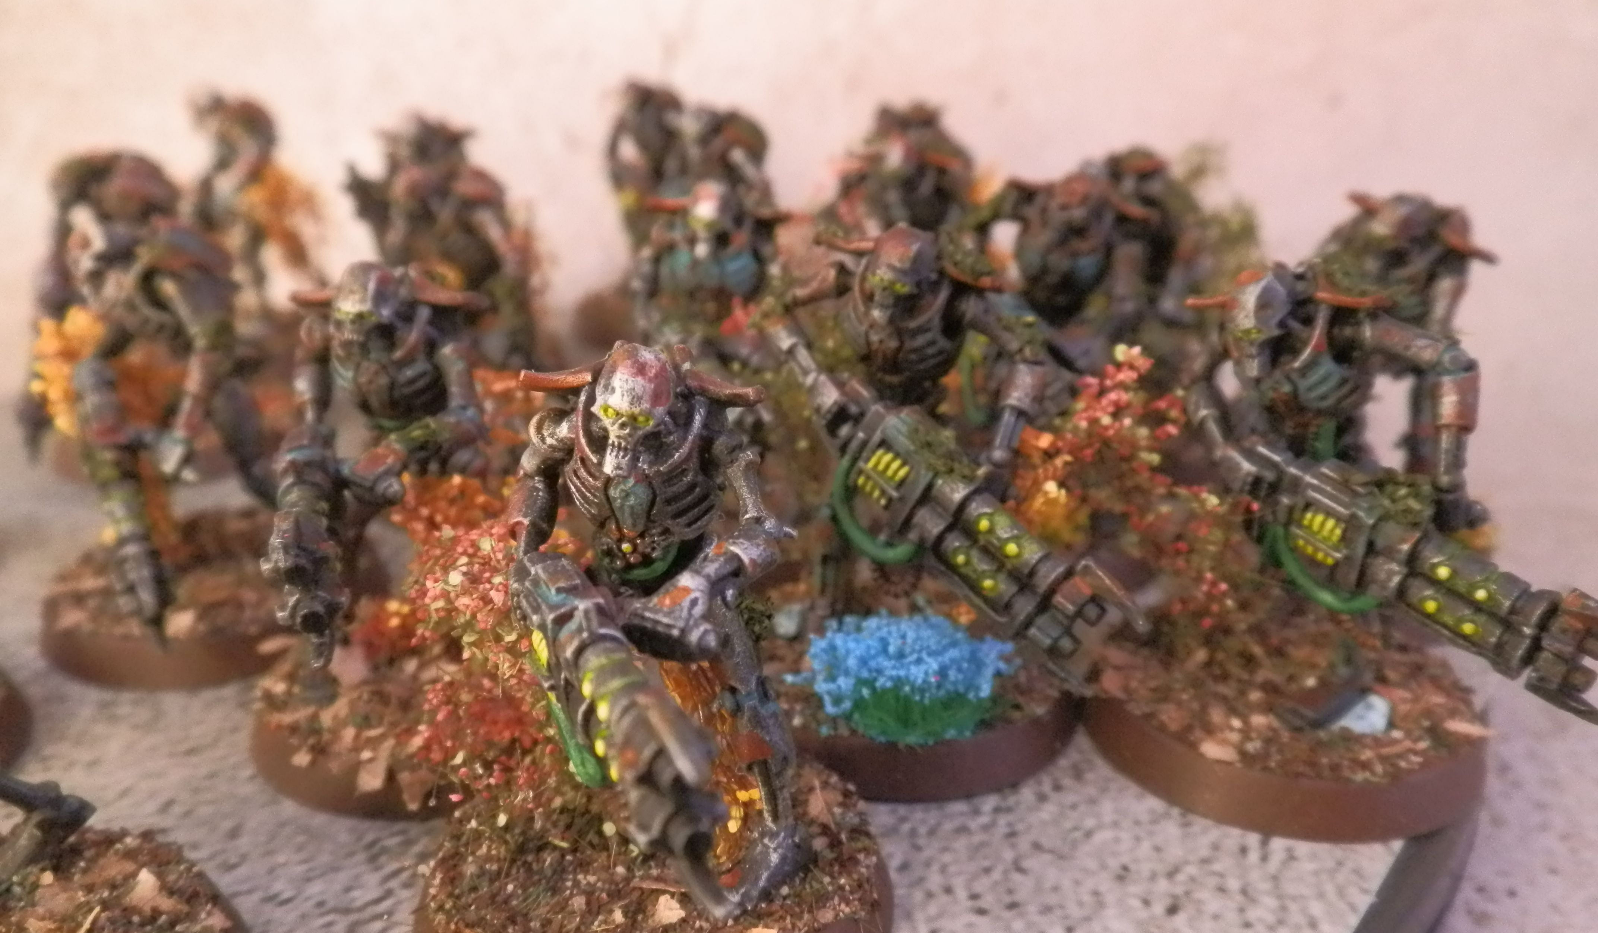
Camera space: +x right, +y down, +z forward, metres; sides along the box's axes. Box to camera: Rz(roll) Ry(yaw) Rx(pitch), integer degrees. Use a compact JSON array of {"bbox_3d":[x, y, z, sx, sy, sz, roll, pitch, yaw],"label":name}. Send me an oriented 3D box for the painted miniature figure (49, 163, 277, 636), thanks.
[{"bbox_3d":[-0.057,-0.006,0.116,0.020,0.036,0.025,3,22,7],"label":"painted miniature figure"}]

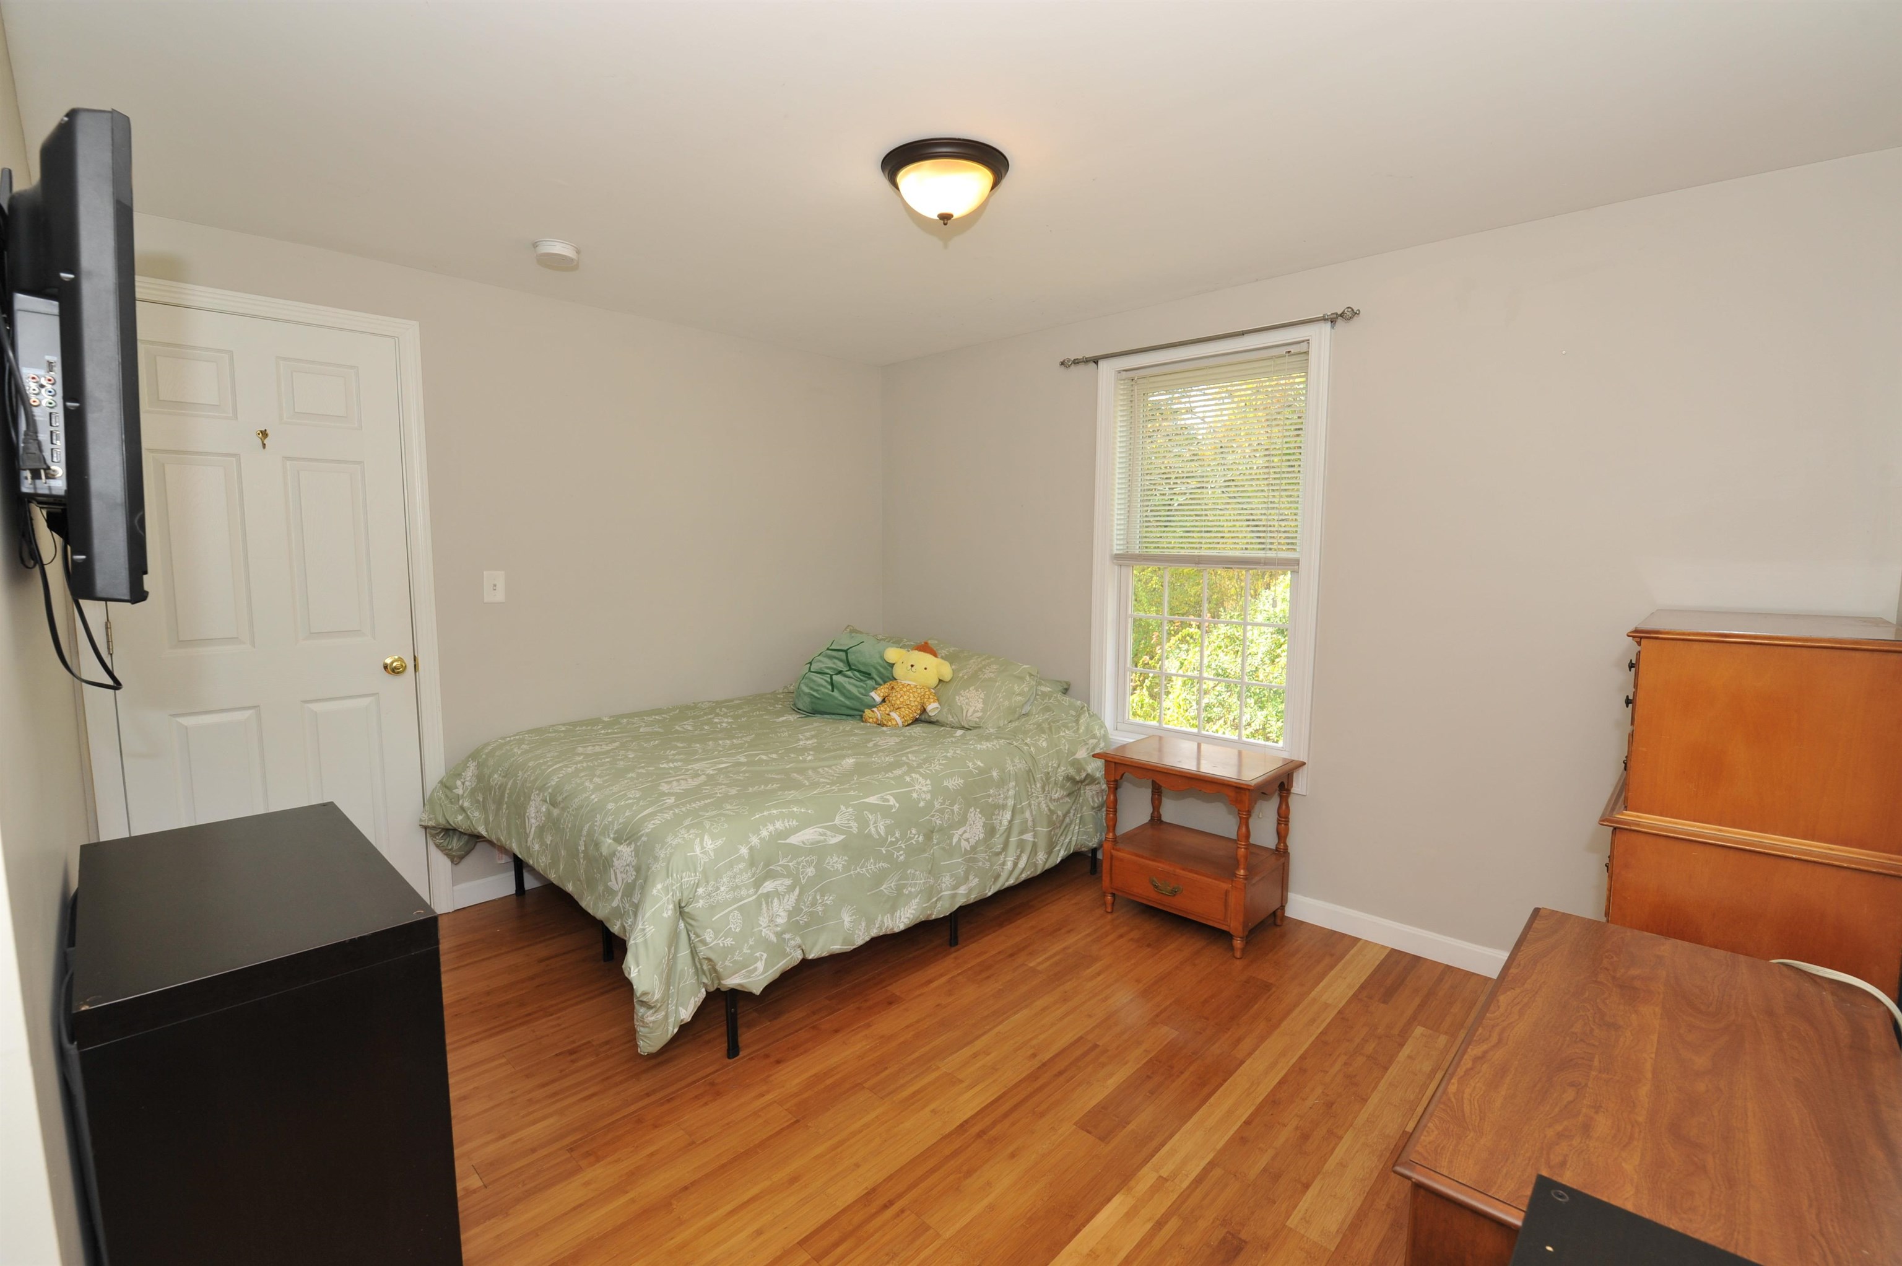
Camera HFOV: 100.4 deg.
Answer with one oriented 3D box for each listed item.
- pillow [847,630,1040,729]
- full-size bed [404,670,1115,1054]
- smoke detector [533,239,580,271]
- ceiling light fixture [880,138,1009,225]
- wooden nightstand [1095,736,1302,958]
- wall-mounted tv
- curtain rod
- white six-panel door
[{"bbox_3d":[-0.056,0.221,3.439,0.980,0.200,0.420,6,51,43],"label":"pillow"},{"bbox_3d":[-0.556,0.593,3.056,1.580,0.520,2.100,6,9,43],"label":"full-size bed"},{"bbox_3d":[-1.264,-1.212,2.529,0.135,0.045,0.135,6,9,43],"label":"smoke detector"},{"bbox_3d":[-0.014,-1.089,1.947,0.325,0.156,0.325,0,6,0],"label":"ceiling light fixture"},{"bbox_3d":[0.879,0.751,2.877,0.575,0.600,0.410,6,9,43],"label":"wooden nightstand"},{"bbox_3d":[-1.271,-0.337,1.158,0.850,0.545,0.100,6,6,43],"label":"wall-mounted tv"},{"bbox_3d":[0.894,-1.098,2.986,1.196,0.050,0.080,6,9,43],"label":"curtain rod"},{"bbox_3d":[-2.137,0.048,2.520,0.045,2.030,0.755,6,9,43],"label":"white six-panel door"}]

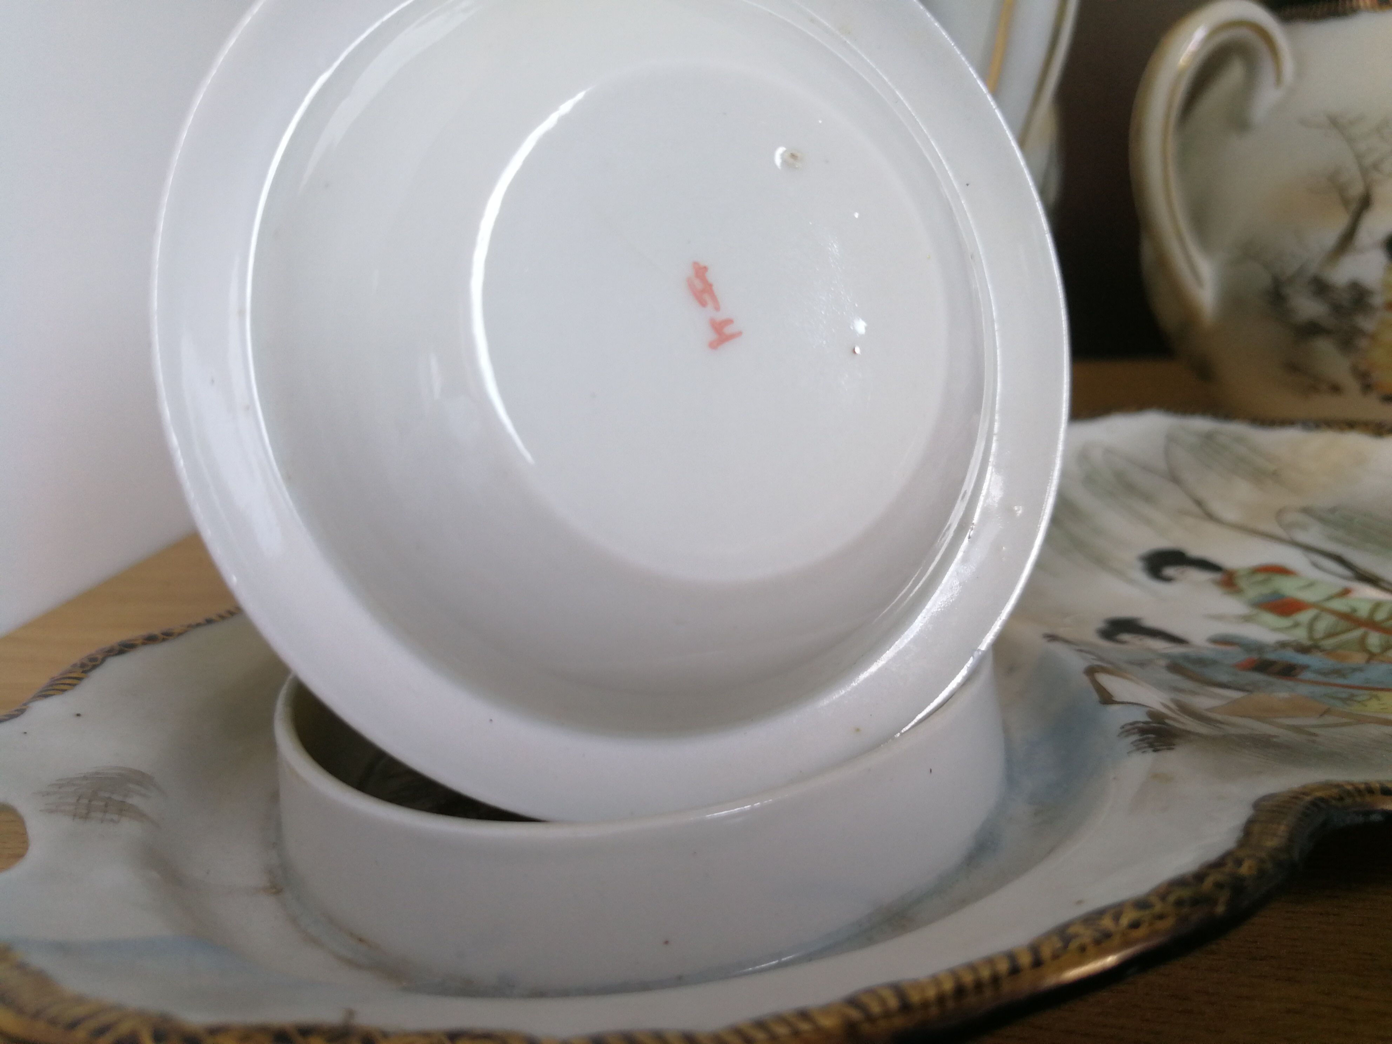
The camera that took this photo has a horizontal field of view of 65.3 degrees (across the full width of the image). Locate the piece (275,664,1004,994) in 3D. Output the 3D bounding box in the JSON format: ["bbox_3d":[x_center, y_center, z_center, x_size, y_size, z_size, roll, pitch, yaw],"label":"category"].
[{"bbox_3d":[-0.007,0.024,0.152,0.097,0.017,0.097,-6,17,0],"label":"piece"}]

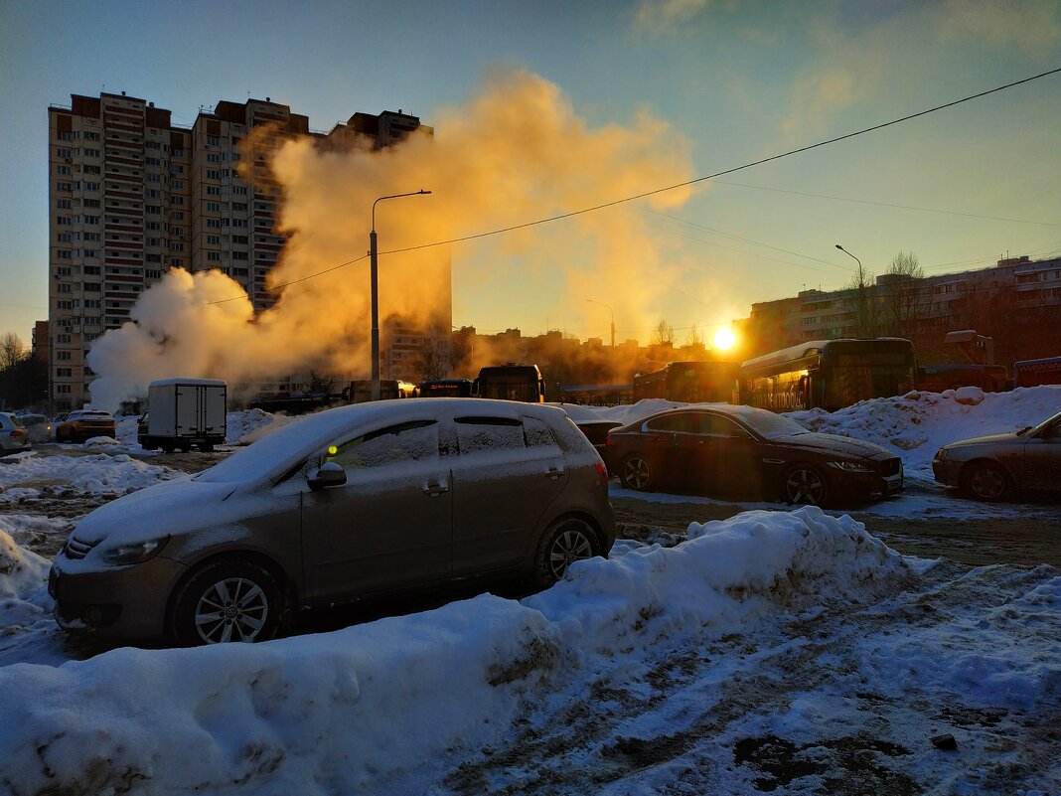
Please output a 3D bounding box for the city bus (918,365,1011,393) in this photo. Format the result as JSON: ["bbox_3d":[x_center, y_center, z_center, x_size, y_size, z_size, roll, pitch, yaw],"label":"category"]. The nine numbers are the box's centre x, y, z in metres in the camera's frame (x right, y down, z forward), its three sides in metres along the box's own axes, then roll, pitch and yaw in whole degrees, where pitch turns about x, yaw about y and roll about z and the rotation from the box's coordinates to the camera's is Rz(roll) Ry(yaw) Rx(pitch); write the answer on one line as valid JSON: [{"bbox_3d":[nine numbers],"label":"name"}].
[{"bbox_3d":[13.700,0.472,28.000,2.530,2.900,12.000,0,0,7],"label":"city bus"}]

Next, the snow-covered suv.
[{"bbox_3d":[-1.277,0.804,5.787,4.210,1.580,1.780,0,0,-35],"label":"snow-covered suv"}]

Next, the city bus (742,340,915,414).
[{"bbox_3d":[10.280,0.024,27.000,2.550,3.380,12.300,0,0,7],"label":"city bus"}]

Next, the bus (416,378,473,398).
[{"bbox_3d":[-4.200,0.441,44.500,2.530,2.950,12.000,0,0,2],"label":"bus"}]

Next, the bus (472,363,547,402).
[{"bbox_3d":[-0.640,0.102,38.500,2.540,3.150,12.100,0,0,3],"label":"bus"}]

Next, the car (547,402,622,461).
[{"bbox_3d":[-0.370,0.841,15.500,1.780,1.500,4.500,0,0,-44],"label":"car"}]

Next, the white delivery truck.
[{"bbox_3d":[-15.300,0.813,32.100,1.980,2.830,5.400,0,0,-44],"label":"white delivery truck"}]

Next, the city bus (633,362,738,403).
[{"bbox_3d":[6.440,0.257,32.300,2.540,3.080,12.200,0,0,3],"label":"city bus"}]

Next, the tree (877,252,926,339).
[{"bbox_3d":[31.400,-5.413,62.000,4.600,14.200,4.600,0,0,0],"label":"tree"}]

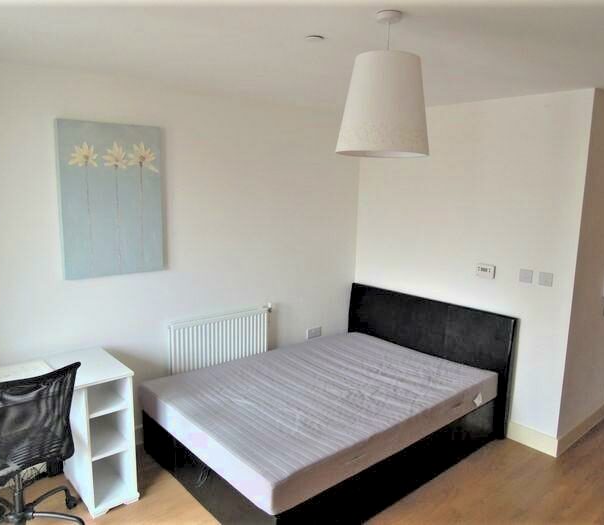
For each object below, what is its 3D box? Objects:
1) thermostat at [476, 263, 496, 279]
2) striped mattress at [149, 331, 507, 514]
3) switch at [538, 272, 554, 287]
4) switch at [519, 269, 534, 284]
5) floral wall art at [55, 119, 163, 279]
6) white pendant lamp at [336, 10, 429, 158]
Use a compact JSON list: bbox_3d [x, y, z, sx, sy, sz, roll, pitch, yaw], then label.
[{"bbox_3d":[1.325,0.062,3.491,0.030,0.092,0.143,-7,11,-41],"label":"thermostat"},{"bbox_3d":[0.165,0.851,3.215,1.957,0.169,1.350,-7,11,-41],"label":"striped mattress"},{"bbox_3d":[1.603,0.111,3.192,0.012,0.087,0.087,-7,11,-41],"label":"switch"},{"bbox_3d":[1.517,0.094,3.287,0.012,0.087,0.087,-7,11,-41],"label":"switch"},{"bbox_3d":[-1.125,-0.364,2.920,0.600,0.900,0.033,-7,11,-41],"label":"floral wall art"},{"bbox_3d":[0.308,-0.643,1.765,0.345,0.488,0.345,1,9,0],"label":"white pendant lamp"}]

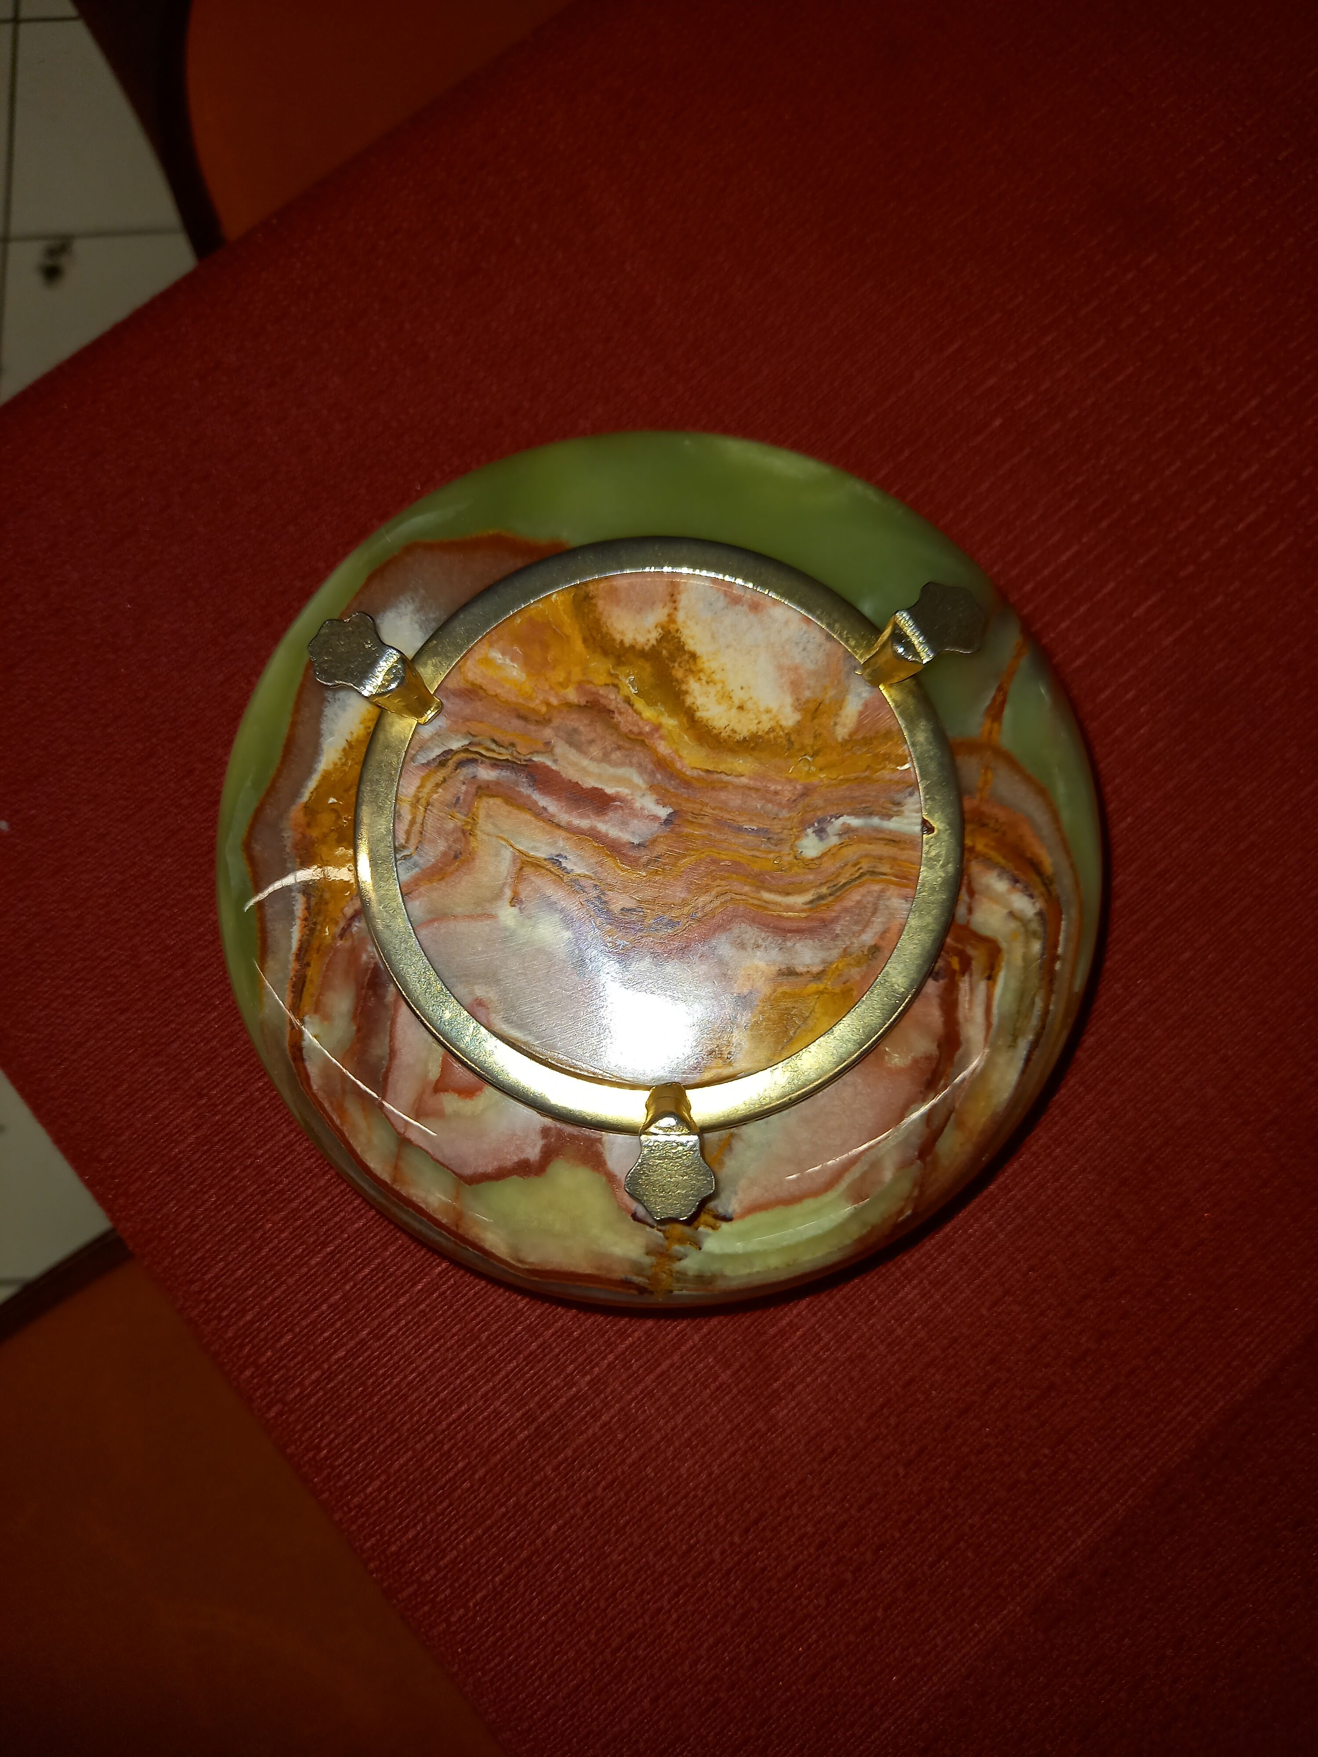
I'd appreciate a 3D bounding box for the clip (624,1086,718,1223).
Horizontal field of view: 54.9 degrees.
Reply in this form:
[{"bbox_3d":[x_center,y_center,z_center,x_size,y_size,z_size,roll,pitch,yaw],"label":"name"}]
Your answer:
[{"bbox_3d":[0.002,0.053,0.247,0.017,0.012,0.026,0,80,0],"label":"clip"}]

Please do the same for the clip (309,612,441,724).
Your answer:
[{"bbox_3d":[-0.059,-0.043,0.265,0.026,0.012,0.017,31,81,5],"label":"clip"}]

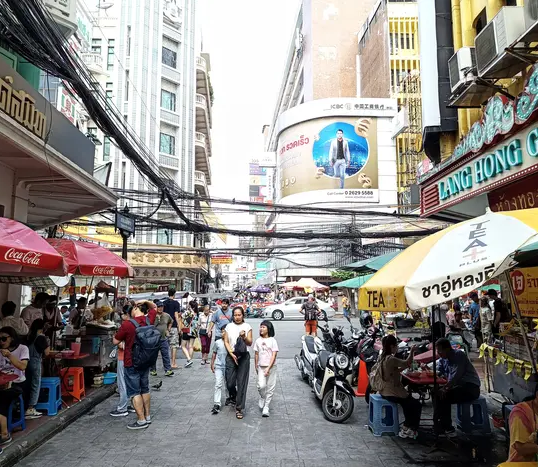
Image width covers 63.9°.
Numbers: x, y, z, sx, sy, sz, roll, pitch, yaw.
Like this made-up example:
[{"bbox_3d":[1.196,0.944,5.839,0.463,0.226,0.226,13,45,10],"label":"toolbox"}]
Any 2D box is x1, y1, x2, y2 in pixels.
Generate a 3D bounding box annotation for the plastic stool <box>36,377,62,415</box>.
[{"bbox_3d":[-3.130,2.312,6.123,0.340,0.450,0.340,2,-8,-14],"label":"plastic stool"}]

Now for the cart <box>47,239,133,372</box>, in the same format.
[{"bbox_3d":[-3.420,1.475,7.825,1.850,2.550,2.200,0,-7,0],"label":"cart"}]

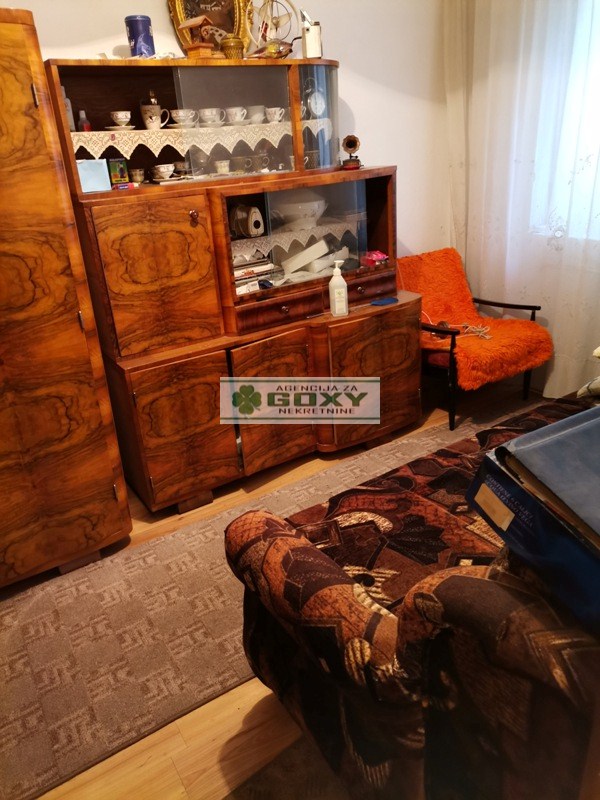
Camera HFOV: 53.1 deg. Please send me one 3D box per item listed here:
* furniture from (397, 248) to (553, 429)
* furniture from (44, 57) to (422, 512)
[{"bbox_3d":[0.872,-0.370,3.314,0.656,0.816,0.723,-17,25,-28],"label":"furniture"},{"bbox_3d":[-0.141,-0.509,2.665,1.477,1.753,0.551,-18,27,-29],"label":"furniture"}]

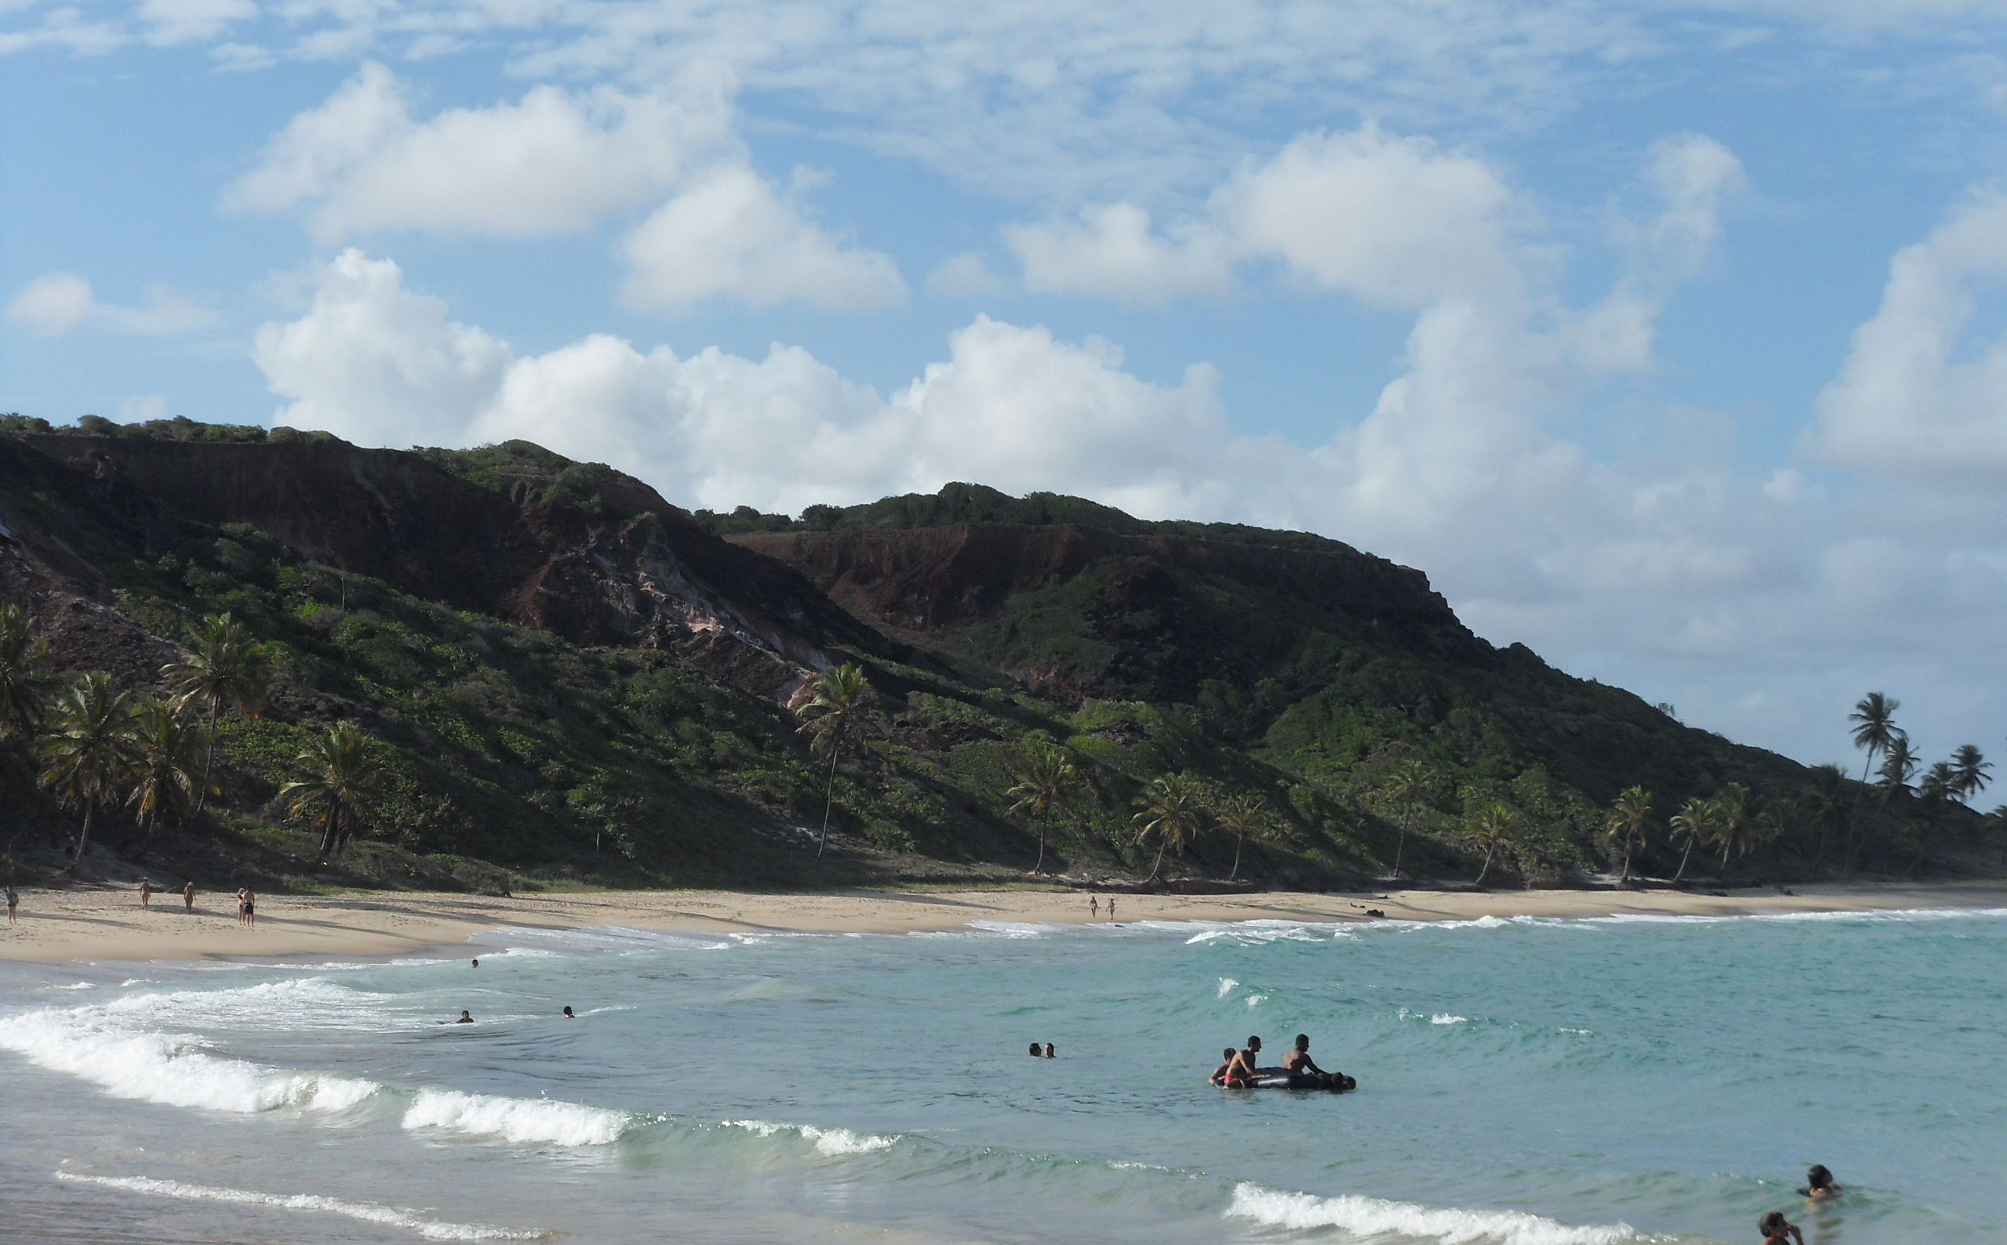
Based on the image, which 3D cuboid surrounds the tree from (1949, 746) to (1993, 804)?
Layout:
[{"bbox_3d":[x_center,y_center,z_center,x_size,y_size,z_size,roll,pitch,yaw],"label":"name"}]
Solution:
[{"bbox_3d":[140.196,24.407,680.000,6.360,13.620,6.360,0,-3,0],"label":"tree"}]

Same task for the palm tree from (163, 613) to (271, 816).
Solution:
[{"bbox_3d":[-54.472,6.402,325.000,7.490,14.000,7.490,0,-3,0],"label":"palm tree"}]

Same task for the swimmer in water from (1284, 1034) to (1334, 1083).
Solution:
[{"bbox_3d":[4.458,6.427,69.000,0.650,0.820,0.480,3,-4,-40],"label":"swimmer in water"}]

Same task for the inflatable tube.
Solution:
[{"bbox_3d":[3.944,6.435,66.000,2.010,0.280,1.600,0,-3,0],"label":"inflatable tube"}]

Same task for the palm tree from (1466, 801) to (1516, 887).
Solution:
[{"bbox_3d":[49.634,22.662,478.000,4.947,8.778,4.799,0,-3,0],"label":"palm tree"}]

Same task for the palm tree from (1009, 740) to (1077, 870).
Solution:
[{"bbox_3d":[3.406,16.602,425.000,6.100,12.350,6.100,0,-3,0],"label":"palm tree"}]

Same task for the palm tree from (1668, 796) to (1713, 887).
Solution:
[{"bbox_3d":[75.399,23.987,515.000,5.158,9.973,5.004,0,-3,0],"label":"palm tree"}]

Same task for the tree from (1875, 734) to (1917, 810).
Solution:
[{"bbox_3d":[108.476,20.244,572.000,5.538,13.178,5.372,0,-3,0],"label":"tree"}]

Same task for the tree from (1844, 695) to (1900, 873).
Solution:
[{"bbox_3d":[105.337,19.412,570.000,6.851,22.266,6.646,0,-3,0],"label":"tree"}]

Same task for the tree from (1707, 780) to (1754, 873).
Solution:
[{"bbox_3d":[89.757,25.368,580.000,6.200,11.430,6.200,0,-3,0],"label":"tree"}]

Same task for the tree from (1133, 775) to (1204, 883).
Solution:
[{"bbox_3d":[14.794,18.440,420.000,6.731,10.096,6.529,0,-3,0],"label":"tree"}]

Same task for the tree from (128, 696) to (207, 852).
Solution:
[{"bbox_3d":[-53.081,9.800,298.000,5.170,9.950,5.170,0,-3,0],"label":"tree"}]

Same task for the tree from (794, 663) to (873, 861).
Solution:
[{"bbox_3d":[-14.201,11.648,392.000,6.540,16.620,6.540,0,-3,0],"label":"tree"}]

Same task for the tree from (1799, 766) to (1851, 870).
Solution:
[{"bbox_3d":[108.471,25.876,620.000,6.830,13.870,6.830,0,-3,0],"label":"tree"}]

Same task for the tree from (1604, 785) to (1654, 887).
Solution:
[{"bbox_3d":[67.191,22.931,505.000,5.395,10.960,5.234,0,-3,0],"label":"tree"}]

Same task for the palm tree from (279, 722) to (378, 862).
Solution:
[{"bbox_3d":[-39.573,9.962,275.000,5.784,8.263,5.611,0,-3,0],"label":"palm tree"}]

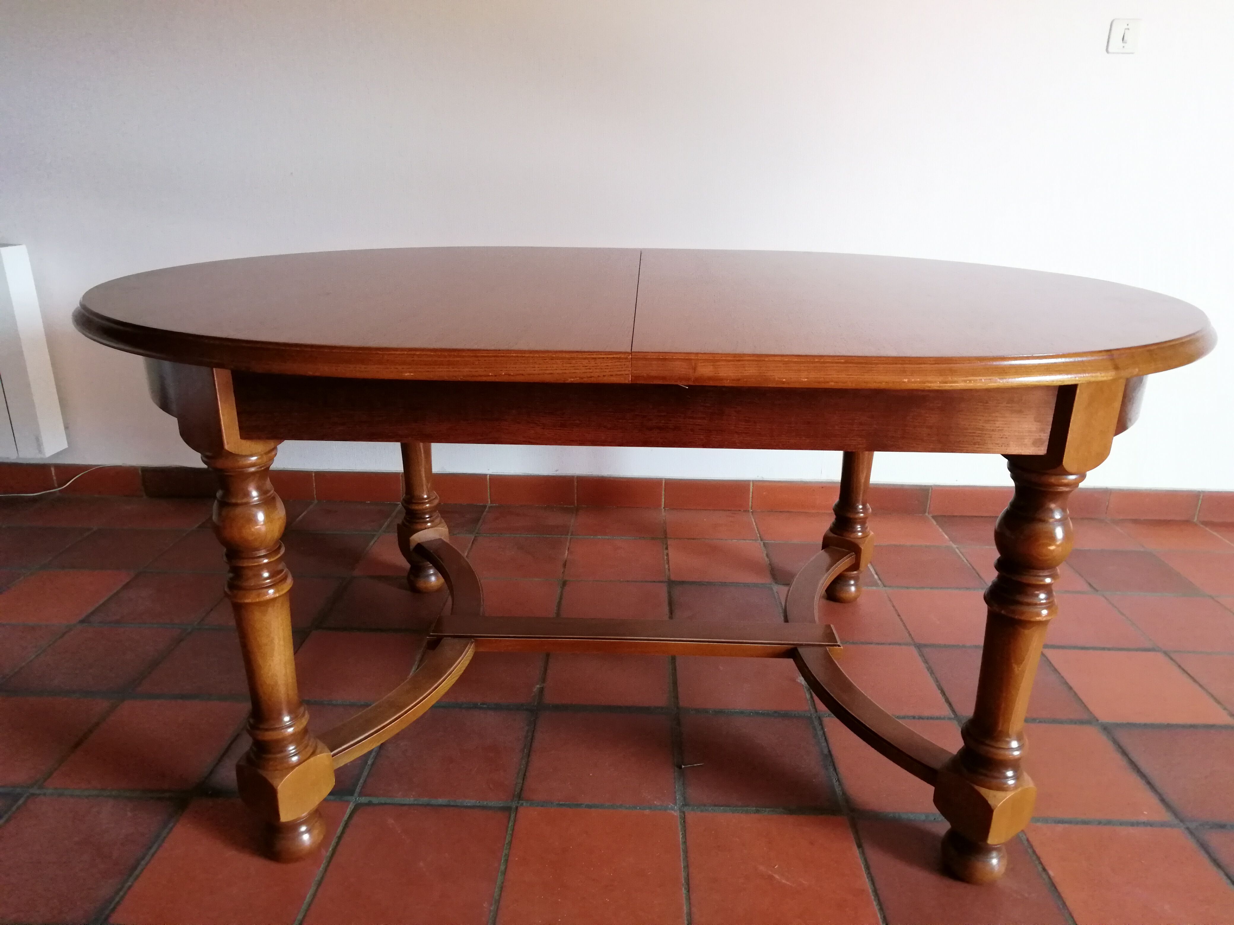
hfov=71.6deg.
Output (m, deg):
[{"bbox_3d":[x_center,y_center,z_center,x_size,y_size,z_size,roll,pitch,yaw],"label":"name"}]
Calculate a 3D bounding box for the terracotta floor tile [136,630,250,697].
[{"bbox_3d":[-0.777,0.400,1.697,0.240,0.014,0.240,1,19,1],"label":"terracotta floor tile"}]

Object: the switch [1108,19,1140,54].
[{"bbox_3d":[1.217,-1.026,2.059,0.073,0.074,0.011,1,19,1],"label":"switch"}]

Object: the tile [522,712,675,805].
[{"bbox_3d":[-0.022,0.501,1.450,0.242,0.015,0.240,1,19,1],"label":"tile"}]

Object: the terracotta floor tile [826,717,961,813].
[{"bbox_3d":[0.485,0.508,1.429,0.240,0.014,0.240,1,19,1],"label":"terracotta floor tile"}]

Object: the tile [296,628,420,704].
[{"bbox_3d":[-0.525,0.407,1.699,0.242,0.015,0.240,1,19,1],"label":"tile"}]

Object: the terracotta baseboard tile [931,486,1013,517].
[{"bbox_3d":[1.020,0.106,2.441,0.247,0.095,0.012,1,19,1],"label":"terracotta baseboard tile"}]

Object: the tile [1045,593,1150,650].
[{"bbox_3d":[1.011,0.356,1.906,0.242,0.015,0.240,1,19,1],"label":"tile"}]

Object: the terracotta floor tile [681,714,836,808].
[{"bbox_3d":[0.230,0.500,1.430,0.241,0.015,0.241,1,19,1],"label":"terracotta floor tile"}]

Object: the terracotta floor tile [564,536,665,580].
[{"bbox_3d":[-0.001,0.251,2.161,0.240,0.014,0.240,1,19,1],"label":"terracotta floor tile"}]

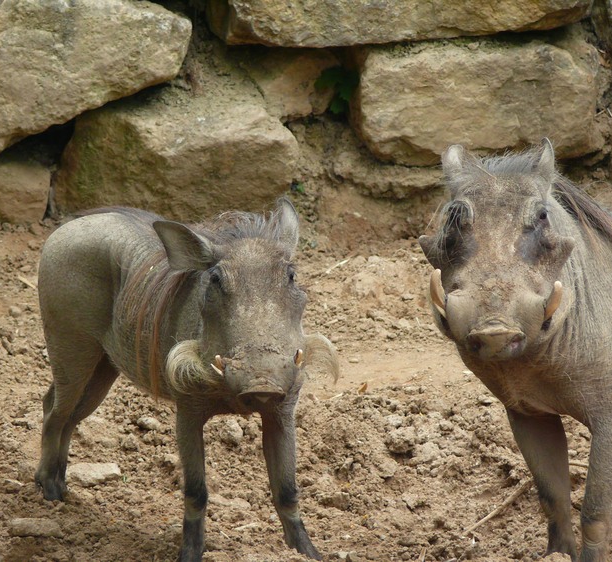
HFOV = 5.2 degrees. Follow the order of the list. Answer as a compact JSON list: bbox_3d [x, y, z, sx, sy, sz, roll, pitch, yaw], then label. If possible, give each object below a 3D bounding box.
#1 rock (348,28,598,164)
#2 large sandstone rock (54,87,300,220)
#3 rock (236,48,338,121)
[{"bbox_3d":[0.376,-0.402,14.837,0.548,0.278,0.280,0,12,0],"label":"rock"},{"bbox_3d":[-0.281,-0.273,14.757,0.534,0.276,0.320,0,12,0],"label":"large sandstone rock"},{"bbox_3d":[-0.048,-0.445,15.048,0.236,0.152,0.200,0,12,0],"label":"rock"}]

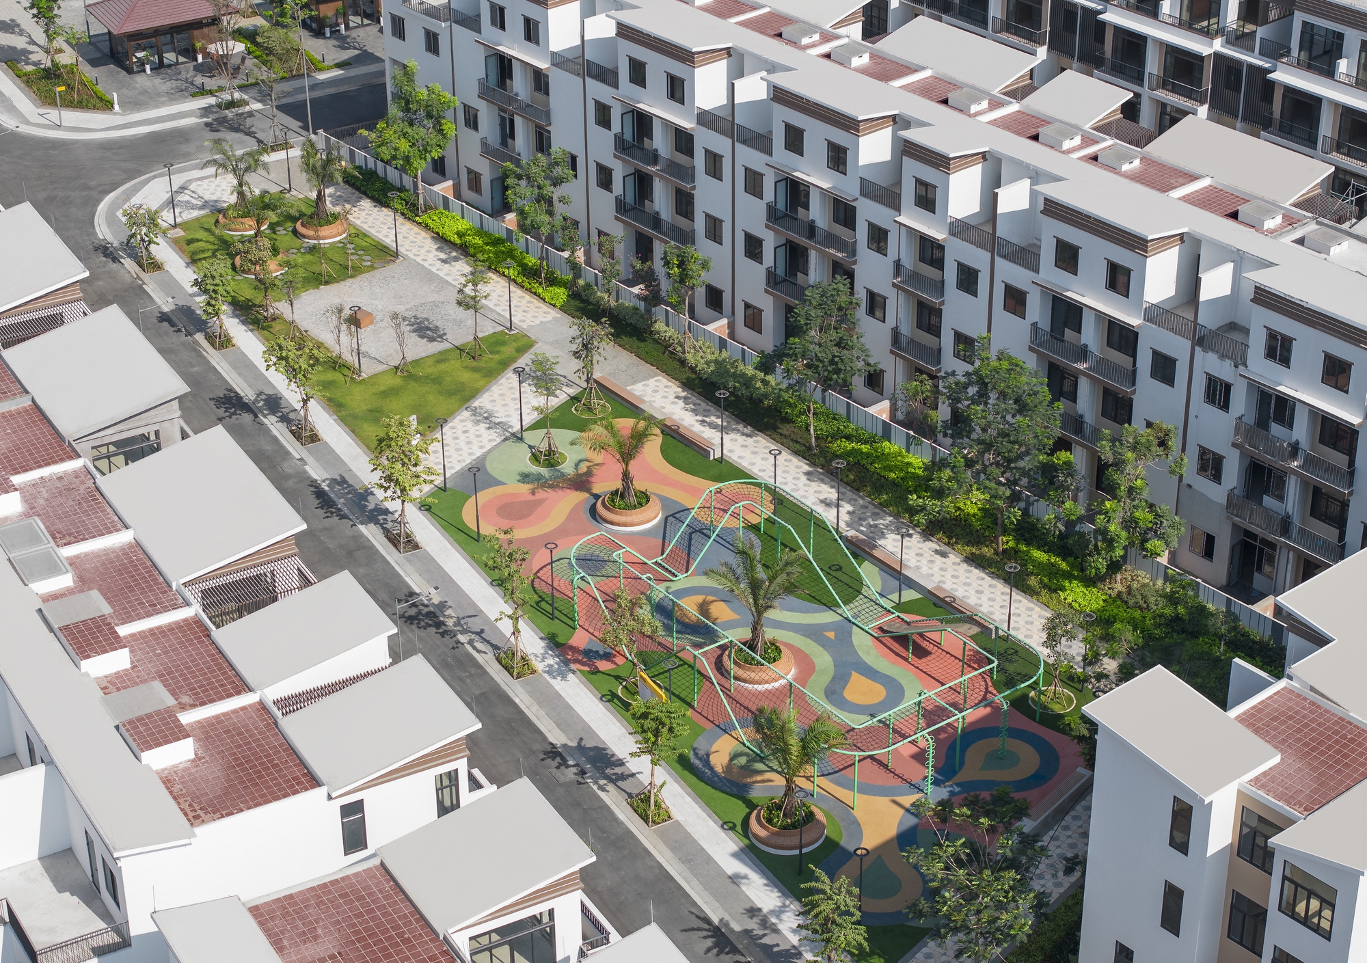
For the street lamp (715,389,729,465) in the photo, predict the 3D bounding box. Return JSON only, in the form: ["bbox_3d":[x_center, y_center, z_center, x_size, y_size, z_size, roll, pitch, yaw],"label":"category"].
[{"bbox_3d":[1.881,-2.511,132.667,0.620,3.860,0.620,0,30,0],"label":"street lamp"}]

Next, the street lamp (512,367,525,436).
[{"bbox_3d":[-7.957,-3.778,135.073,0.620,3.860,0.620,0,30,0],"label":"street lamp"}]

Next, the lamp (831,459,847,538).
[{"bbox_3d":[7.128,0.809,126.767,0.620,3.860,0.620,0,30,0],"label":"lamp"}]

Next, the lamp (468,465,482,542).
[{"bbox_3d":[-8.921,1.051,119.448,0.535,3.629,0.535,-1,30,0],"label":"lamp"}]

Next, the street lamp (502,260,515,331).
[{"bbox_3d":[-9.135,-9.661,145.368,0.620,3.860,0.620,0,30,0],"label":"street lamp"}]

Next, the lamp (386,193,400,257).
[{"bbox_3d":[-15.977,-14.187,153.406,0.620,3.860,0.620,-23,37,-34],"label":"lamp"}]

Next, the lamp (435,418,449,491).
[{"bbox_3d":[-10.667,-1.099,123.166,0.535,3.629,0.535,-16,34,-24],"label":"lamp"}]

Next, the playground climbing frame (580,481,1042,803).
[{"bbox_3d":[4.760,6.652,117.653,12.552,2.825,21.232,-21,36,-32],"label":"playground climbing frame"}]

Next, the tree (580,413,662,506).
[{"bbox_3d":[-2.652,-0.919,120.822,3.654,4.253,3.654,-1,30,0],"label":"tree"}]

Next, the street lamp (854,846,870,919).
[{"bbox_3d":[6.193,14.344,96.340,0.535,3.629,0.535,-1,30,0],"label":"street lamp"}]

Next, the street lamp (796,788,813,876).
[{"bbox_3d":[4.208,12.693,99.213,0.535,3.629,0.535,-16,34,-24],"label":"street lamp"}]

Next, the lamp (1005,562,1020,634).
[{"bbox_3d":[13.284,5.023,112.032,0.535,3.629,0.535,-1,30,0],"label":"lamp"}]

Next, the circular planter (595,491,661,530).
[{"bbox_3d":[-2.428,1.127,122.021,2.860,0.706,2.860,-1,30,0],"label":"circular planter"}]

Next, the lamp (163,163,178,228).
[{"bbox_3d":[-29.056,-16.205,157.188,0.620,3.860,0.620,-23,37,-34],"label":"lamp"}]

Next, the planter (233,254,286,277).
[{"bbox_3d":[-22.019,-11.595,144.286,2.860,0.706,2.860,-1,30,0],"label":"planter"}]

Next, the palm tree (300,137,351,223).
[{"bbox_3d":[-19.131,-15.875,146.445,3.150,4.631,3.150,-1,30,0],"label":"palm tree"}]

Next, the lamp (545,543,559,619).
[{"bbox_3d":[-5.718,4.416,120.722,0.620,3.860,0.620,0,30,0],"label":"lamp"}]

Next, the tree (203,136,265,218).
[{"bbox_3d":[-25.211,-17.107,157.084,3.800,4.271,3.800,0,30,0],"label":"tree"}]

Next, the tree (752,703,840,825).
[{"bbox_3d":[4.034,10.582,100.899,3.528,4.378,3.528,-1,30,0],"label":"tree"}]

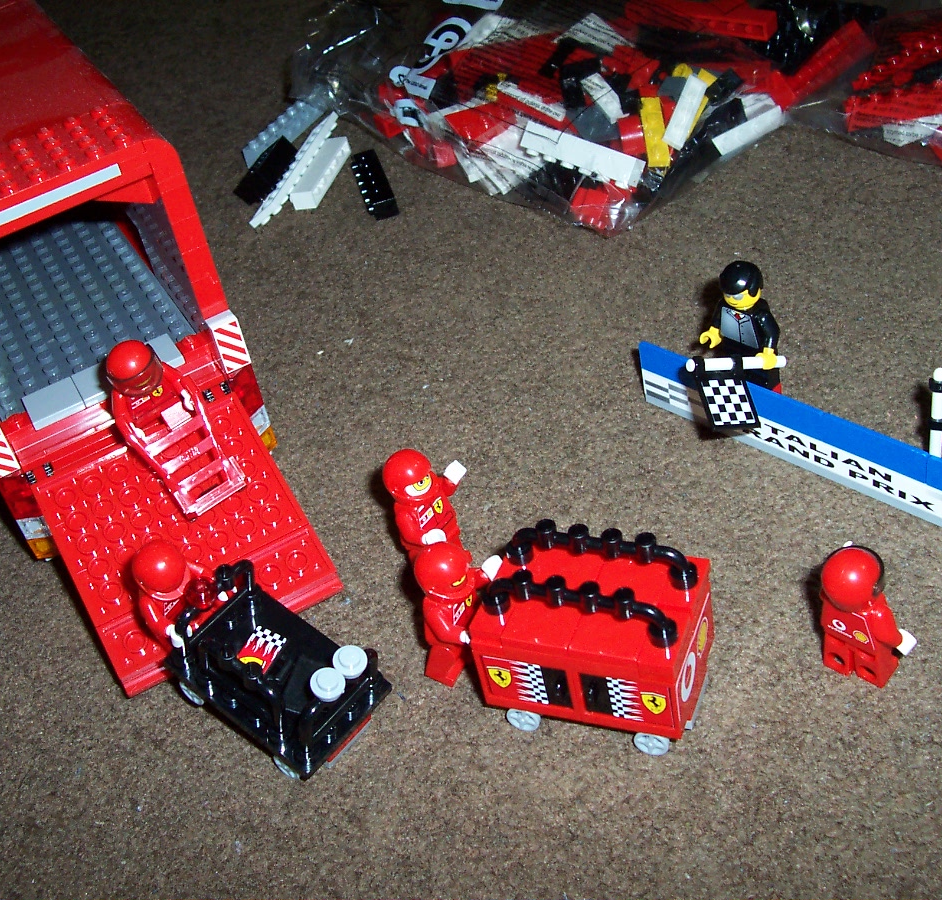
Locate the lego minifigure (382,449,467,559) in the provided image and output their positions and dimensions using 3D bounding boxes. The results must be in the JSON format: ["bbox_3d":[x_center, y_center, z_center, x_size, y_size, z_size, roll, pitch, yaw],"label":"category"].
[{"bbox_3d":[-0.011,0.019,0.354,0.018,0.043,0.025,11,37,43],"label":"lego minifigure"}]

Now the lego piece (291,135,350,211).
[{"bbox_3d":[-0.066,-0.121,0.562,0.011,0.008,0.048,1,41,16],"label":"lego piece"}]

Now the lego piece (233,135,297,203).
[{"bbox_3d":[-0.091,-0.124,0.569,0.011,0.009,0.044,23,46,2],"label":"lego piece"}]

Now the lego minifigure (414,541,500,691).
[{"bbox_3d":[-0.004,0.040,0.327,0.018,0.043,0.025,16,44,18],"label":"lego minifigure"}]

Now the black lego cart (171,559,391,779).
[{"bbox_3d":[-0.048,0.052,0.320,0.049,0.032,0.033,32,53,22],"label":"black lego cart"}]

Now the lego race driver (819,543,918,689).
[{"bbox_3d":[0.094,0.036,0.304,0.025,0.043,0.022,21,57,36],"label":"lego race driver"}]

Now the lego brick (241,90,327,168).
[{"bbox_3d":[-0.085,-0.152,0.601,0.008,0.011,0.064,12,45,27],"label":"lego brick"}]

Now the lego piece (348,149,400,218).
[{"bbox_3d":[-0.042,-0.112,0.545,0.011,0.008,0.048,-16,39,-4],"label":"lego piece"}]

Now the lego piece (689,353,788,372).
[{"bbox_3d":[0.075,-0.024,0.362,0.033,0.003,0.003,-5,34,-27],"label":"lego piece"}]

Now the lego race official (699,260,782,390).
[{"bbox_3d":[0.080,-0.035,0.372,0.025,0.042,0.015,27,53,38],"label":"lego race official"}]

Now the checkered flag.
[{"bbox_3d":[0.071,-0.016,0.357,0.016,0.004,0.022,-5,73,-27],"label":"checkered flag"}]

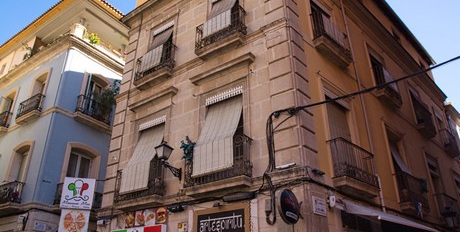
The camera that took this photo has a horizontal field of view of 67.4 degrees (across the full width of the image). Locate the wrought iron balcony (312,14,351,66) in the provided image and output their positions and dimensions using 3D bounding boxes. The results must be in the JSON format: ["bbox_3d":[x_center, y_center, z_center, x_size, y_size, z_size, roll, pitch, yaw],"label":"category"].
[{"bbox_3d":[3.130,-2.303,10.567,1.638,1.369,0.395,23,-34,-39],"label":"wrought iron balcony"}]

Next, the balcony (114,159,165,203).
[{"bbox_3d":[-2.658,2.086,10.206,1.831,1.235,0.395,-17,-30,31],"label":"balcony"}]

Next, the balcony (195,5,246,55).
[{"bbox_3d":[-0.276,-2.405,10.442,1.672,1.252,0.395,-17,-30,31],"label":"balcony"}]

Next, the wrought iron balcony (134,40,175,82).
[{"bbox_3d":[-2.672,-1.828,12.297,1.660,1.000,0.360,-18,-32,31],"label":"wrought iron balcony"}]

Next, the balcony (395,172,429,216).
[{"bbox_3d":[6.024,2.562,11.330,1.800,0.990,0.340,24,-35,-38],"label":"balcony"}]

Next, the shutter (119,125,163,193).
[{"bbox_3d":[-2.698,1.291,10.699,1.280,2.230,0.460,-18,-32,31],"label":"shutter"}]

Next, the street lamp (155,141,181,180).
[{"bbox_3d":[-1.660,1.212,9.534,0.400,0.950,0.930,-18,-32,31],"label":"street lamp"}]

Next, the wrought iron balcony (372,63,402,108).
[{"bbox_3d":[5.984,-1.028,13.069,1.495,1.394,0.395,23,-34,-39],"label":"wrought iron balcony"}]

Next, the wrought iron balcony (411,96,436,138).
[{"bbox_3d":[8.896,0.167,15.659,1.680,1.030,0.330,24,-35,-38],"label":"wrought iron balcony"}]

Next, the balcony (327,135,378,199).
[{"bbox_3d":[3.210,1.395,8.849,1.848,1.210,0.395,23,-34,-39],"label":"balcony"}]

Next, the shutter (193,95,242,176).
[{"bbox_3d":[-0.325,0.469,9.158,1.319,2.184,0.487,-17,-30,31],"label":"shutter"}]

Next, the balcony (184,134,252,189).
[{"bbox_3d":[-0.318,1.236,8.790,1.880,1.030,0.420,-18,-32,31],"label":"balcony"}]

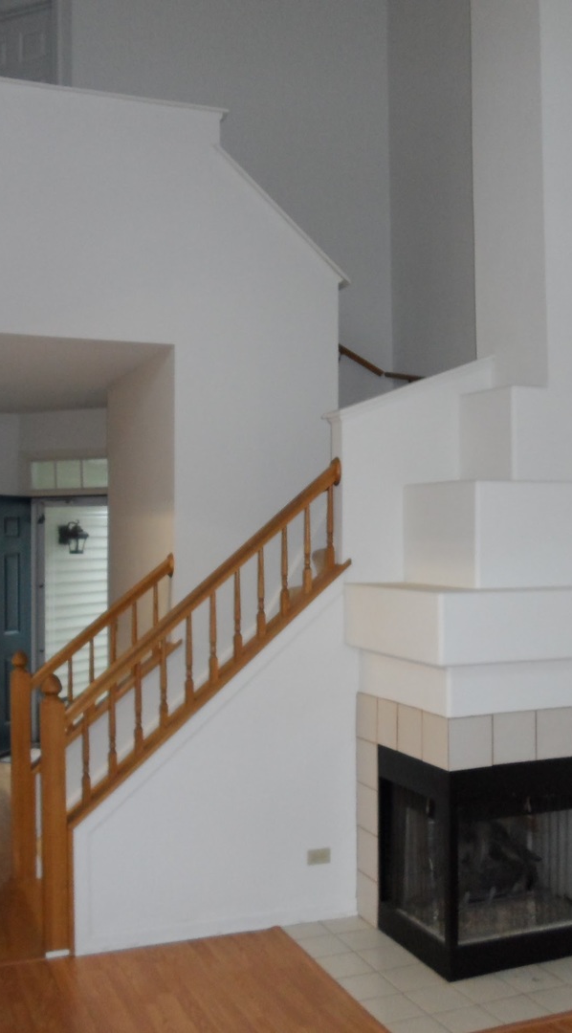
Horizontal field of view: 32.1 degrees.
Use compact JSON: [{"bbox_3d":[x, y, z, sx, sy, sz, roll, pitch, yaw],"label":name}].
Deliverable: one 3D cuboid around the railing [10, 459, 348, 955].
[{"bbox_3d":[-0.534,0.776,4.760,1.373,2.061,1.060,0,-1,-22],"label":"railing"}]

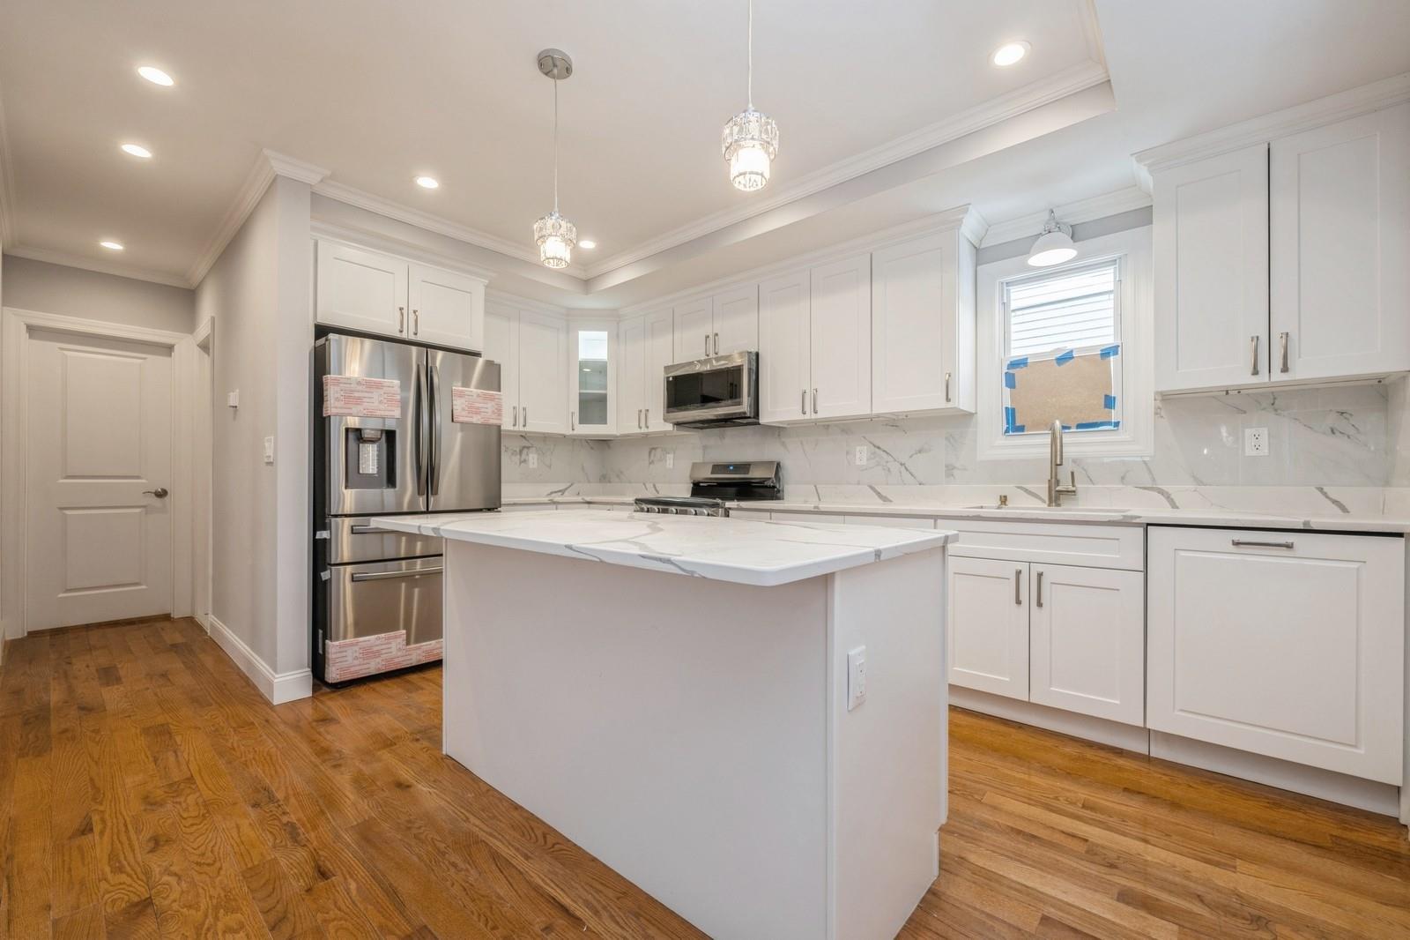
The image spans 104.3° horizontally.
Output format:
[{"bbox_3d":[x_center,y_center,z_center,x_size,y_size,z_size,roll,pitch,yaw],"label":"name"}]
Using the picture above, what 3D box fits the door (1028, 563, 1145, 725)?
[{"bbox_3d":[1.526,0.685,2.206,0.377,0.584,0.022,-1,-1,40],"label":"door"}]

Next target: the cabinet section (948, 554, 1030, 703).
[{"bbox_3d":[1.397,0.684,2.623,0.372,0.578,0.553,-1,-1,40],"label":"cabinet section"}]

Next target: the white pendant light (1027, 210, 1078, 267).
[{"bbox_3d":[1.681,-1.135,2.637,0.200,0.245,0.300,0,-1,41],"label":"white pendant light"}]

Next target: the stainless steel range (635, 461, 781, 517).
[{"bbox_3d":[0.033,0.527,3.744,0.764,1.166,0.693,-1,-1,40],"label":"stainless steel range"}]

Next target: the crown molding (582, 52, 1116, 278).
[{"bbox_3d":[0.277,-1.429,2.948,3.065,0.072,0.072,-1,-1,40],"label":"crown molding"}]

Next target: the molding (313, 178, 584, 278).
[{"bbox_3d":[-1.383,-1.420,3.316,0.072,0.072,1.648,-1,-1,40],"label":"molding"}]

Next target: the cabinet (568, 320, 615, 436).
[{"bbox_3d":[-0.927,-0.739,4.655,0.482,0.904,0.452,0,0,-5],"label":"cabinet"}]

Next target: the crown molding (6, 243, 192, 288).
[{"bbox_3d":[-4.201,-1.413,3.852,0.074,0.074,0.904,-1,-1,40],"label":"crown molding"}]

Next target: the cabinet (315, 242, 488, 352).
[{"bbox_3d":[-1.967,-0.994,3.435,0.610,0.445,0.915,0,-1,41],"label":"cabinet"}]

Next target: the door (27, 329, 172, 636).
[{"bbox_3d":[-4.397,0.097,4.012,0.040,2.030,0.722,0,-1,41],"label":"door"}]

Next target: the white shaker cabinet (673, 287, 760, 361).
[{"bbox_3d":[0.166,-0.978,3.909,0.761,0.442,0.337,-1,-1,40],"label":"white shaker cabinet"}]

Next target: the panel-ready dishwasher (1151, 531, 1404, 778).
[{"bbox_3d":[2.060,0.593,2.058,0.601,0.768,0.610,-1,-1,41],"label":"panel-ready dishwasher"}]

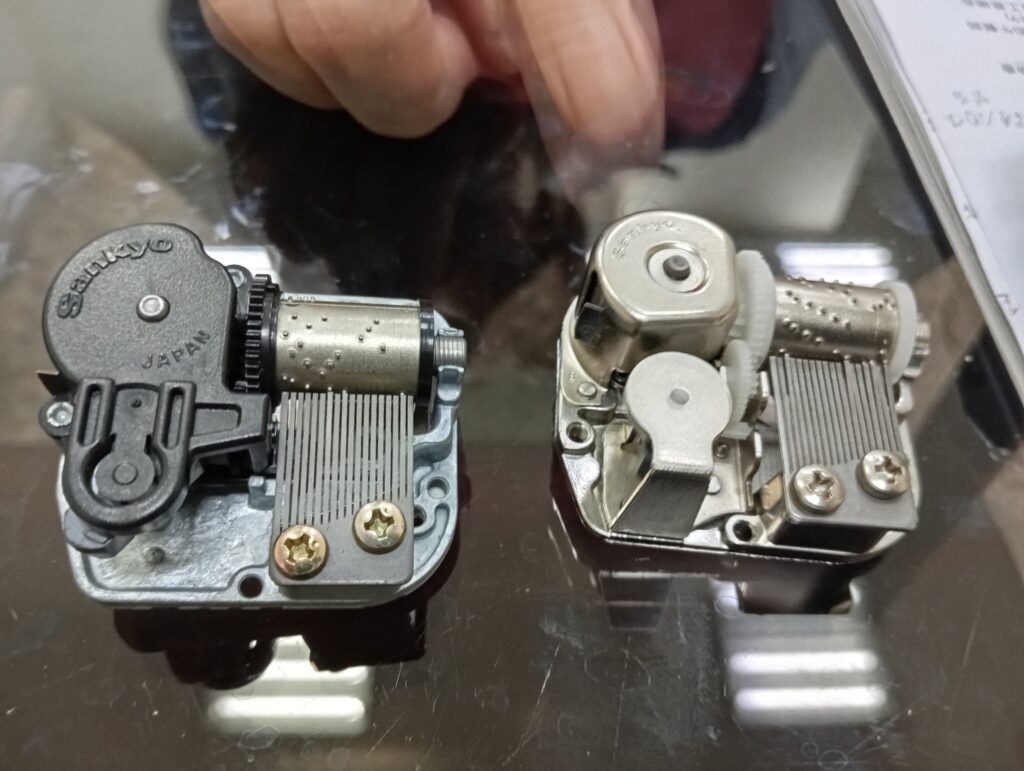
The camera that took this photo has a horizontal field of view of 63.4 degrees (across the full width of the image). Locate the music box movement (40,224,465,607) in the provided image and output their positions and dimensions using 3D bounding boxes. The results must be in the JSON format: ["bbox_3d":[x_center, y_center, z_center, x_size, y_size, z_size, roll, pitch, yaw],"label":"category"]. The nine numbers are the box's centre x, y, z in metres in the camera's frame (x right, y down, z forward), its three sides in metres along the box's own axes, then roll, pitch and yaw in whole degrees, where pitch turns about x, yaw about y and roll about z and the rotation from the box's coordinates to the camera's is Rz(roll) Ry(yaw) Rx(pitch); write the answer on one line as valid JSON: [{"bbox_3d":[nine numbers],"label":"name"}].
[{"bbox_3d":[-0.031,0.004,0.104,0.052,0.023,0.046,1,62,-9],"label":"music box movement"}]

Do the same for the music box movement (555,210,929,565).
[{"bbox_3d":[0.032,-0.001,0.110,0.051,0.023,0.045,4,59,-3],"label":"music box movement"}]

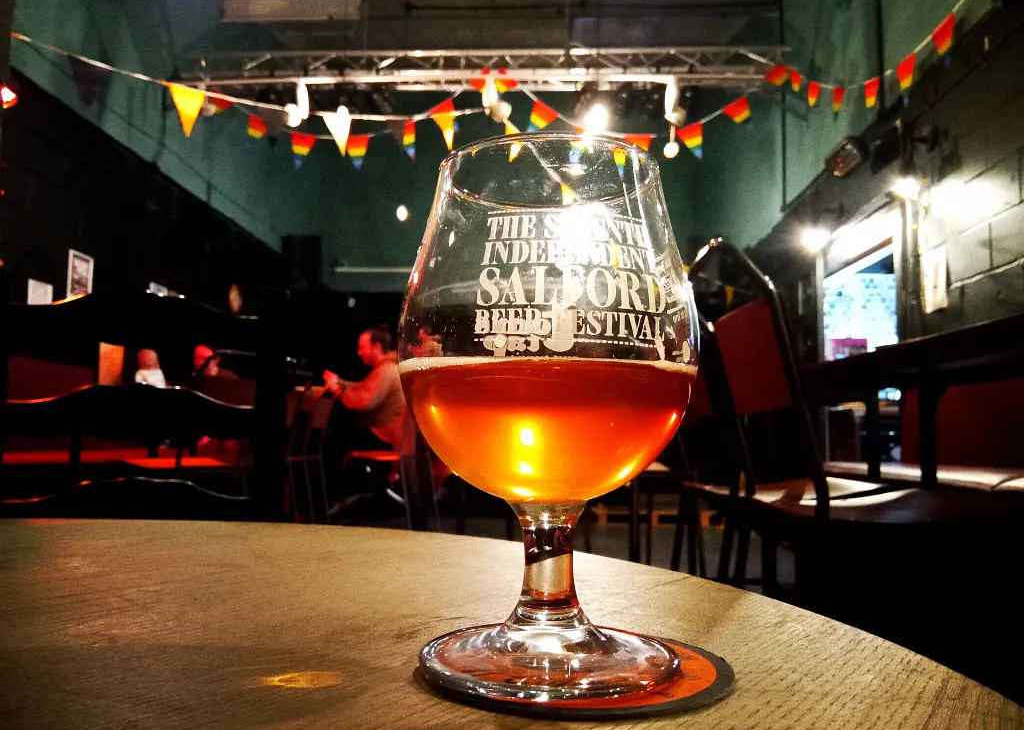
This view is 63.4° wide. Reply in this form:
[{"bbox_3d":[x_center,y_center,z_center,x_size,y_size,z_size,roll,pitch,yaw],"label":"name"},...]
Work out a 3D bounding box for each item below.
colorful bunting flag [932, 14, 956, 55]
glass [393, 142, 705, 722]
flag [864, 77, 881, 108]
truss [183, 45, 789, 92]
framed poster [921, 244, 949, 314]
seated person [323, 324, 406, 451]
[{"bbox_3d":[1.882,-1.384,3.594,0.015,0.205,0.180,0,-5,3],"label":"colorful bunting flag"},{"bbox_3d":[0.011,0.014,0.249,0.089,0.147,0.089,1,-5,-5],"label":"glass"},{"bbox_3d":[1.874,-1.377,4.296,0.015,0.215,0.180,0,-5,3],"label":"flag"},{"bbox_3d":[-0.225,-2.120,5.941,4.370,0.270,0.290,0,-5,2],"label":"truss"},{"bbox_3d":[1.930,-0.395,3.778,0.020,0.300,0.230,0,-5,3],"label":"framed poster"},{"bbox_3d":[-0.892,0.404,5.081,0.610,1.270,0.500,-1,-5,6],"label":"seated person"}]

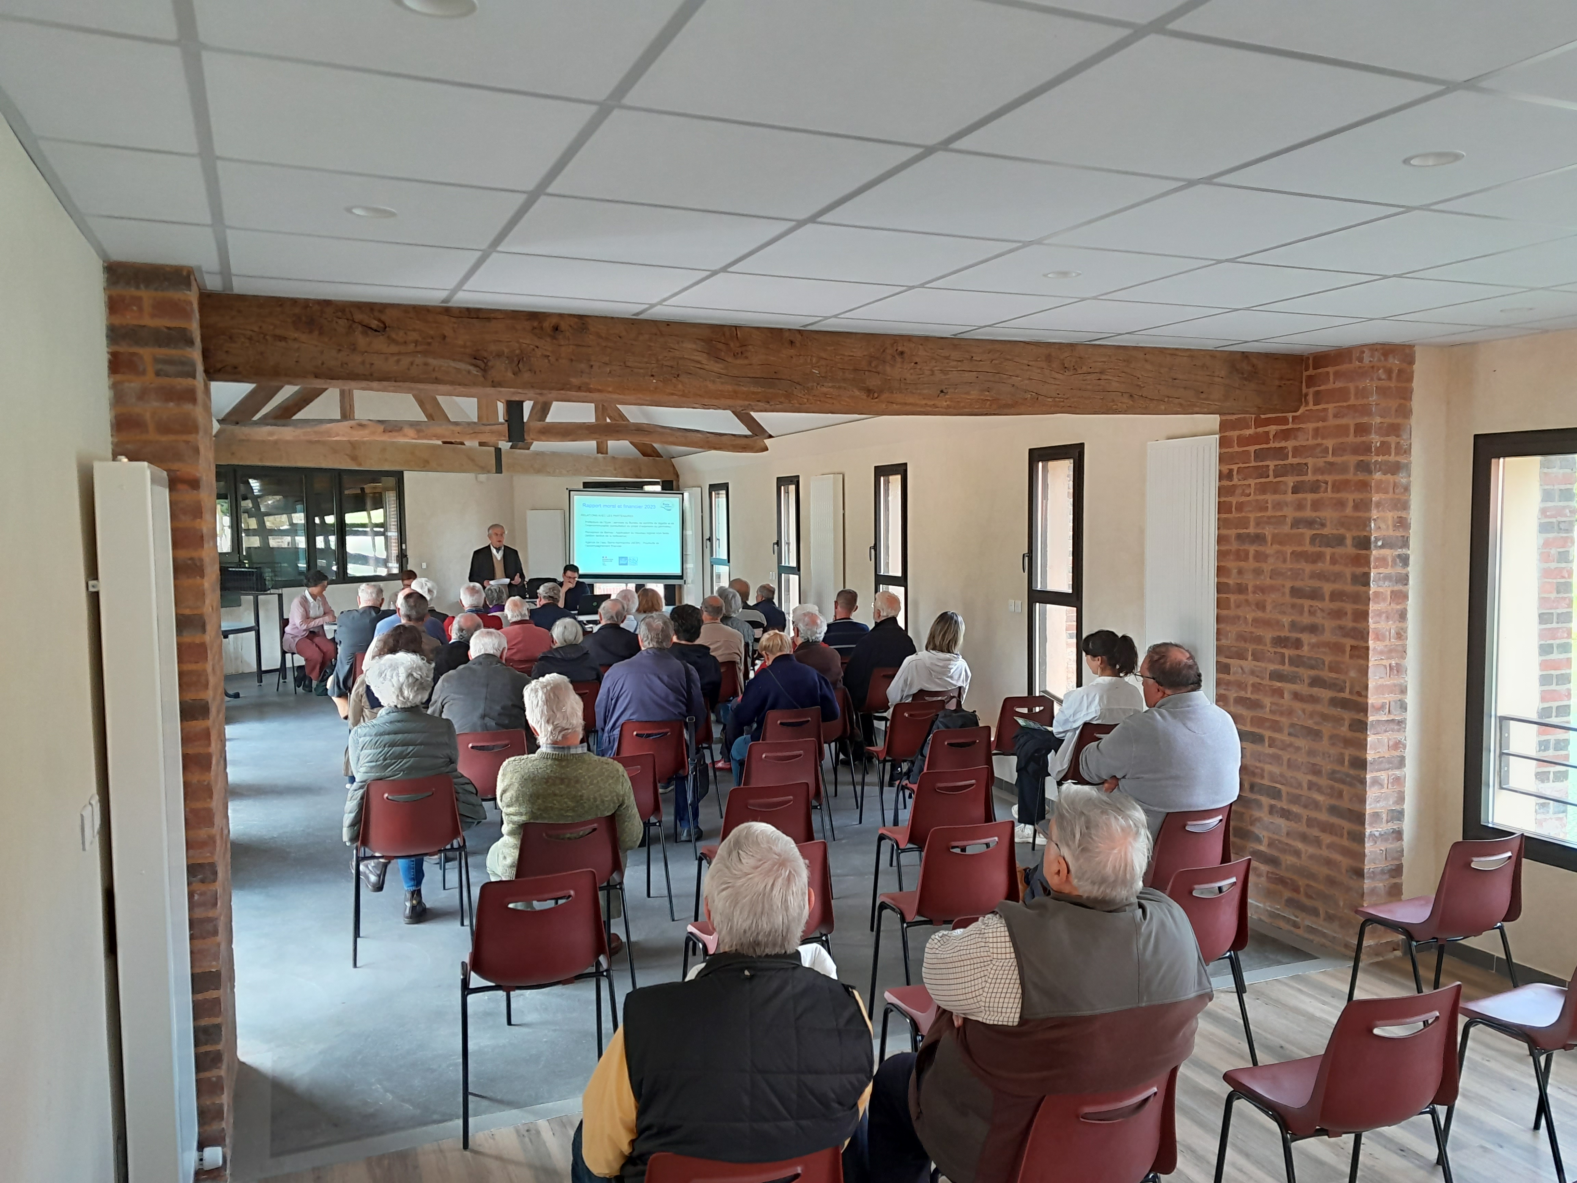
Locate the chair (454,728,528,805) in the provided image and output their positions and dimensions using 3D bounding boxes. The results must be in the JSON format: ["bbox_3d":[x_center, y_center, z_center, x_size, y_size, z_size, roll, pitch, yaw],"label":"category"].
[{"bbox_3d":[-1.554,1.070,6.133,0.460,0.770,0.480,-2,4,-22],"label":"chair"}]

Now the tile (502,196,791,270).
[{"bbox_3d":[-0.355,-0.863,2.850,0.605,0.020,0.590,-2,4,-23],"label":"tile"}]

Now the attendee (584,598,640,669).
[{"bbox_3d":[-1.360,0.660,8.950,0.520,1.260,0.800,-1,4,-15],"label":"attendee"}]

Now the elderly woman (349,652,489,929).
[{"bbox_3d":[-1.703,0.891,5.332,0.580,1.260,0.840,-2,4,-18],"label":"elderly woman"}]

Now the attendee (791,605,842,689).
[{"bbox_3d":[0.086,0.712,7.644,0.520,1.270,0.750,-2,4,-23],"label":"attendee"}]

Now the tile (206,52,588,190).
[{"bbox_3d":[-0.688,-0.810,2.067,0.591,0.020,0.558,-2,4,-23],"label":"tile"}]

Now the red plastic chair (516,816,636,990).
[{"bbox_3d":[-0.880,1.191,4.620,0.470,0.790,0.520,-2,4,-21],"label":"red plastic chair"}]

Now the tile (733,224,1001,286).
[{"bbox_3d":[0.212,-0.883,3.095,0.605,0.020,0.590,-2,4,-23],"label":"tile"}]

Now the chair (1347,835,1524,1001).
[{"bbox_3d":[2.208,1.166,4.043,0.460,0.770,0.480,-2,4,-19],"label":"chair"}]

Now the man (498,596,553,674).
[{"bbox_3d":[-2.012,0.680,8.822,0.530,1.290,0.800,-2,4,-18],"label":"man"}]

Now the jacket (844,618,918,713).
[{"bbox_3d":[0.670,0.496,8.420,0.550,0.680,0.400,-2,4,-25],"label":"jacket"}]

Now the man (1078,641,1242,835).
[{"bbox_3d":[1.350,0.859,4.880,0.630,1.330,0.980,-2,4,-24],"label":"man"}]

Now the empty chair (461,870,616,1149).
[{"bbox_3d":[-0.792,1.230,3.727,0.475,0.770,0.490,-2,4,-18],"label":"empty chair"}]

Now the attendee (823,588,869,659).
[{"bbox_3d":[0.370,0.612,9.250,0.500,1.290,0.800,-2,4,-16],"label":"attendee"}]

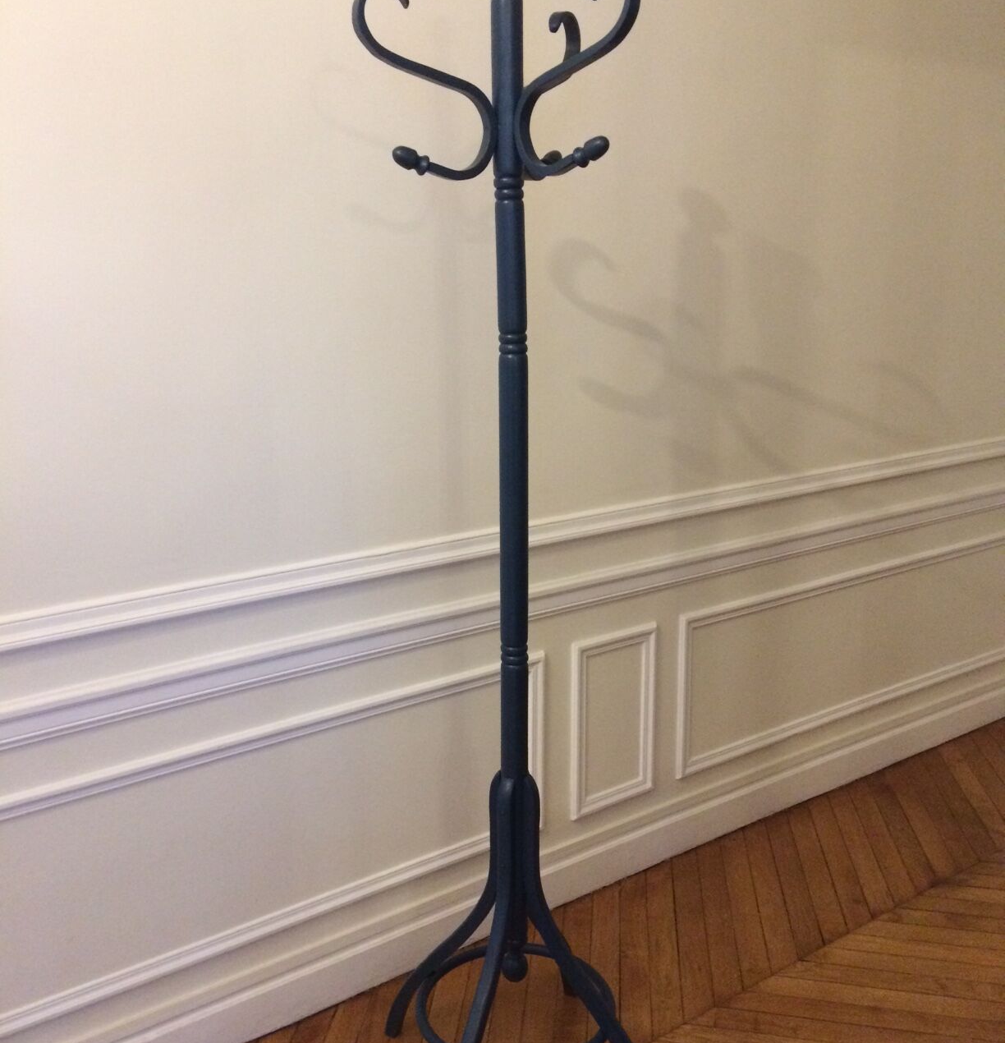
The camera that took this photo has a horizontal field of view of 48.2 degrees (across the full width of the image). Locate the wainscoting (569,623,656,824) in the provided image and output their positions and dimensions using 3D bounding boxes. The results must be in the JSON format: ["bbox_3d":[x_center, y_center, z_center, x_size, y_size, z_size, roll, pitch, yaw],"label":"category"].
[{"bbox_3d":[0.255,0.450,2.548,0.250,0.420,0.022,-10,16,-35],"label":"wainscoting"}]

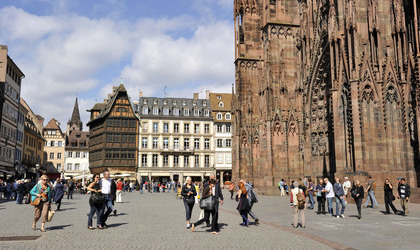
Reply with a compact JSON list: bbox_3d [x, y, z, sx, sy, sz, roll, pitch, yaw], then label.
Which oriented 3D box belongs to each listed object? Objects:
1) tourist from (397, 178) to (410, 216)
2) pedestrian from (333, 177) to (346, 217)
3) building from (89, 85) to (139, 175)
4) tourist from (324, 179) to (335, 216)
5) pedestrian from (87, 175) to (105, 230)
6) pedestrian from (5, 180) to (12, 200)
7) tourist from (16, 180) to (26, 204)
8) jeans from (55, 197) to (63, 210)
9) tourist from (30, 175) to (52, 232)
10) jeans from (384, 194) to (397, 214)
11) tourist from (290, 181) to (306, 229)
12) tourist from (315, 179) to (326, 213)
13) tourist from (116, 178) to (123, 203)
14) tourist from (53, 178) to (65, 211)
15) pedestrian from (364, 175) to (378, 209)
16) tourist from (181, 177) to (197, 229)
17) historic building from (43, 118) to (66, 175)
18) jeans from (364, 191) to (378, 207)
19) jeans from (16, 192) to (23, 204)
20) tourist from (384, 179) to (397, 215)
[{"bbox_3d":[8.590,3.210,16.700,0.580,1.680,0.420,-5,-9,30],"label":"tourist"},{"bbox_3d":[5.456,3.073,15.800,0.550,1.685,0.450,0,-8,-5],"label":"pedestrian"},{"bbox_3d":[-21.892,2.819,84.215,10.500,22.500,12.500,2,-9,-15],"label":"building"},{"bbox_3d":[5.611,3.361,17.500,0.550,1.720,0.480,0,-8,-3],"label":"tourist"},{"bbox_3d":[-3.511,2.374,11.600,0.500,1.696,0.480,6,-10,-37],"label":"pedestrian"},{"bbox_3d":[-17.309,5.608,32.227,0.520,1.701,0.420,-3,-9,22],"label":"pedestrian"},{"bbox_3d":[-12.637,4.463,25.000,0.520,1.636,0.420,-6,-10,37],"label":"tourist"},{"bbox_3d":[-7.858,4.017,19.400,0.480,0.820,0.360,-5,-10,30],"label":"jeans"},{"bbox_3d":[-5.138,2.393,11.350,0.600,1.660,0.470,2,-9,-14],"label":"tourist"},{"bbox_3d":[8.582,3.721,17.650,0.420,1.000,0.550,-6,-11,36],"label":"jeans"},{"bbox_3d":[3.058,2.758,12.900,0.530,1.620,0.420,2,-9,-11],"label":"tourist"},{"bbox_3d":[5.136,3.355,17.400,0.540,1.595,0.450,-1,-8,3],"label":"tourist"},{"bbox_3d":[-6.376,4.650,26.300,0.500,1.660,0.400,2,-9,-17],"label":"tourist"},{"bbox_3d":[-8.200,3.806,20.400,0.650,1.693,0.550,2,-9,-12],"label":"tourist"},{"bbox_3d":[9.468,3.979,22.024,0.720,1.841,0.520,-3,-9,21],"label":"pedestrian"},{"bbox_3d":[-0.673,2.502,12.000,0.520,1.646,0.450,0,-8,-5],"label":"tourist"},{"bbox_3d":[-38.283,7.524,96.604,5.319,17.348,9.000,0,-9,-3],"label":"historic building"},{"bbox_3d":[9.577,4.449,22.210,0.680,0.969,0.450,-3,-9,21],"label":"jeans"},{"bbox_3d":[-12.709,4.858,25.000,0.420,0.862,0.350,-6,-10,37],"label":"jeans"},{"bbox_3d":[8.582,3.414,17.700,0.500,1.640,0.540,-6,-11,36],"label":"tourist"}]

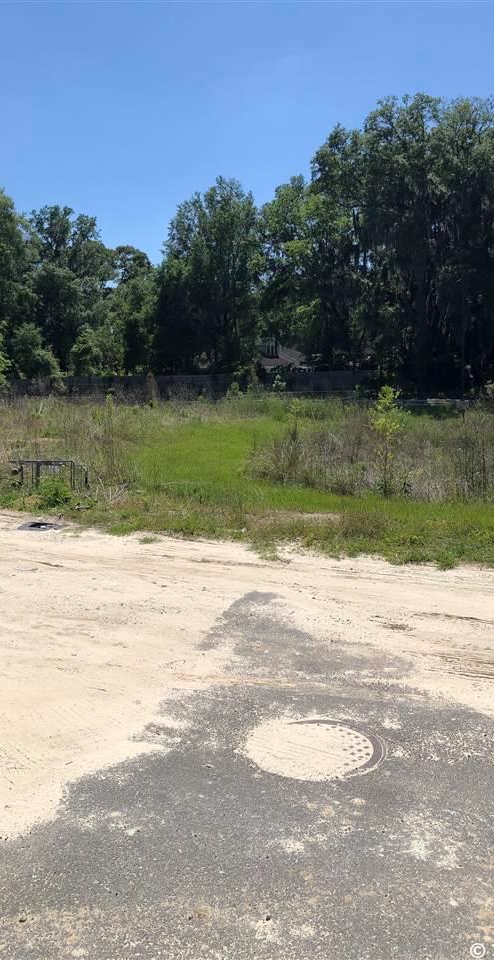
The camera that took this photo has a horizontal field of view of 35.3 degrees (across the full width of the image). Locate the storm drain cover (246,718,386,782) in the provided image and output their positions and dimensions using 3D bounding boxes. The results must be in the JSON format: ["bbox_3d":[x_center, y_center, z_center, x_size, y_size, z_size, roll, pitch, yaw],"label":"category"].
[{"bbox_3d":[0.301,1.209,3.476,0.640,0.040,0.640,-1,6,0],"label":"storm drain cover"}]

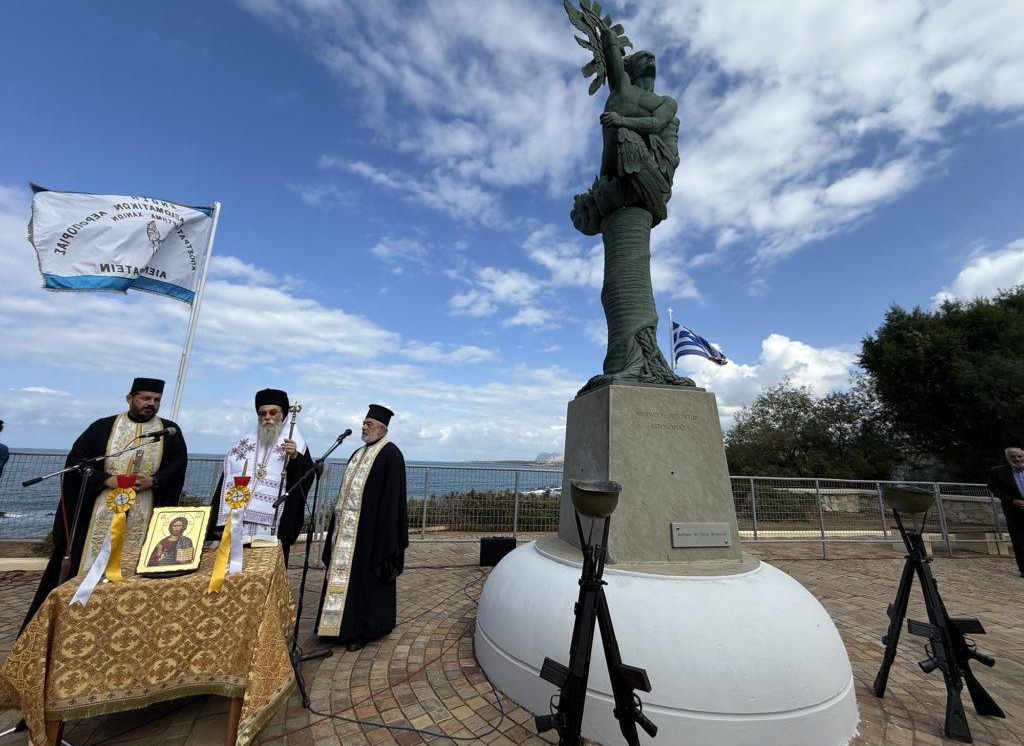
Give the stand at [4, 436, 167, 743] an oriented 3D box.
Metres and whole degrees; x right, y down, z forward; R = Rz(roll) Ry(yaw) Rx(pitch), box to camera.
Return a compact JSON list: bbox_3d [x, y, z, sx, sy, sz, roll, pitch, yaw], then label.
[{"bbox_3d":[-2.172,1.014,2.050,0.800,1.430,0.620,2,-12,-1],"label":"stand"}]

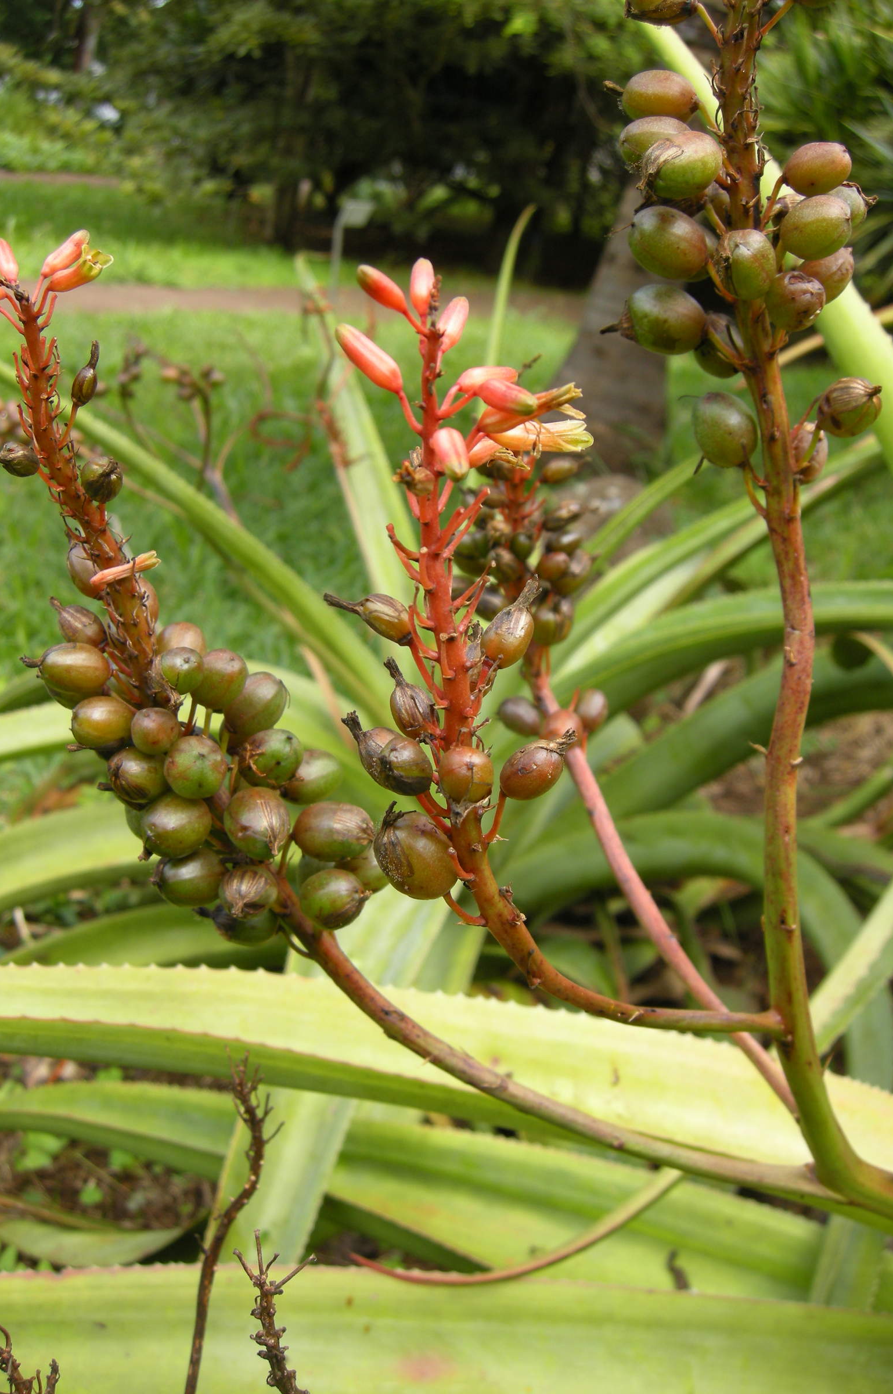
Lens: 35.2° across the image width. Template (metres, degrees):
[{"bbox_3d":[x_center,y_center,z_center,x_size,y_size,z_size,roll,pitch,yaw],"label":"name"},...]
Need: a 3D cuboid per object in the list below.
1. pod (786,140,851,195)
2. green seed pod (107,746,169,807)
[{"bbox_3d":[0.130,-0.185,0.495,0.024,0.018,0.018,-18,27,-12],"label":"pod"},{"bbox_3d":[-0.098,0.025,0.447,0.018,0.018,0.021,13,27,27],"label":"green seed pod"}]

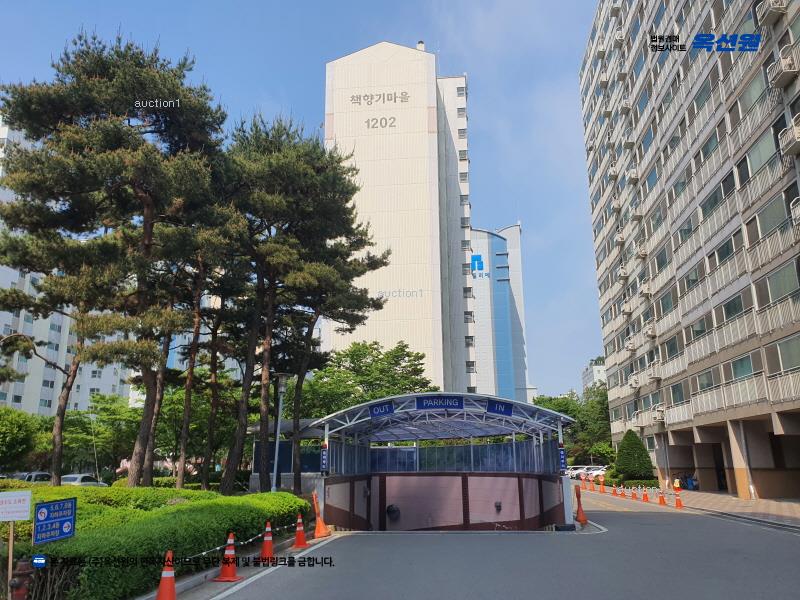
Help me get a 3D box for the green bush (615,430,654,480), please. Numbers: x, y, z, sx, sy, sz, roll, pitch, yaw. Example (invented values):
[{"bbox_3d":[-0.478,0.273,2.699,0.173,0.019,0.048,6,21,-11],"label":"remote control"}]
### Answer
[{"bbox_3d":[15.436,10.310,39.156,2.550,3.600,2.550,-2,-15,6],"label":"green bush"}]

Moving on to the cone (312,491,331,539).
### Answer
[{"bbox_3d":[-1.957,5.368,15.303,0.400,1.060,0.400,-2,-15,6],"label":"cone"}]

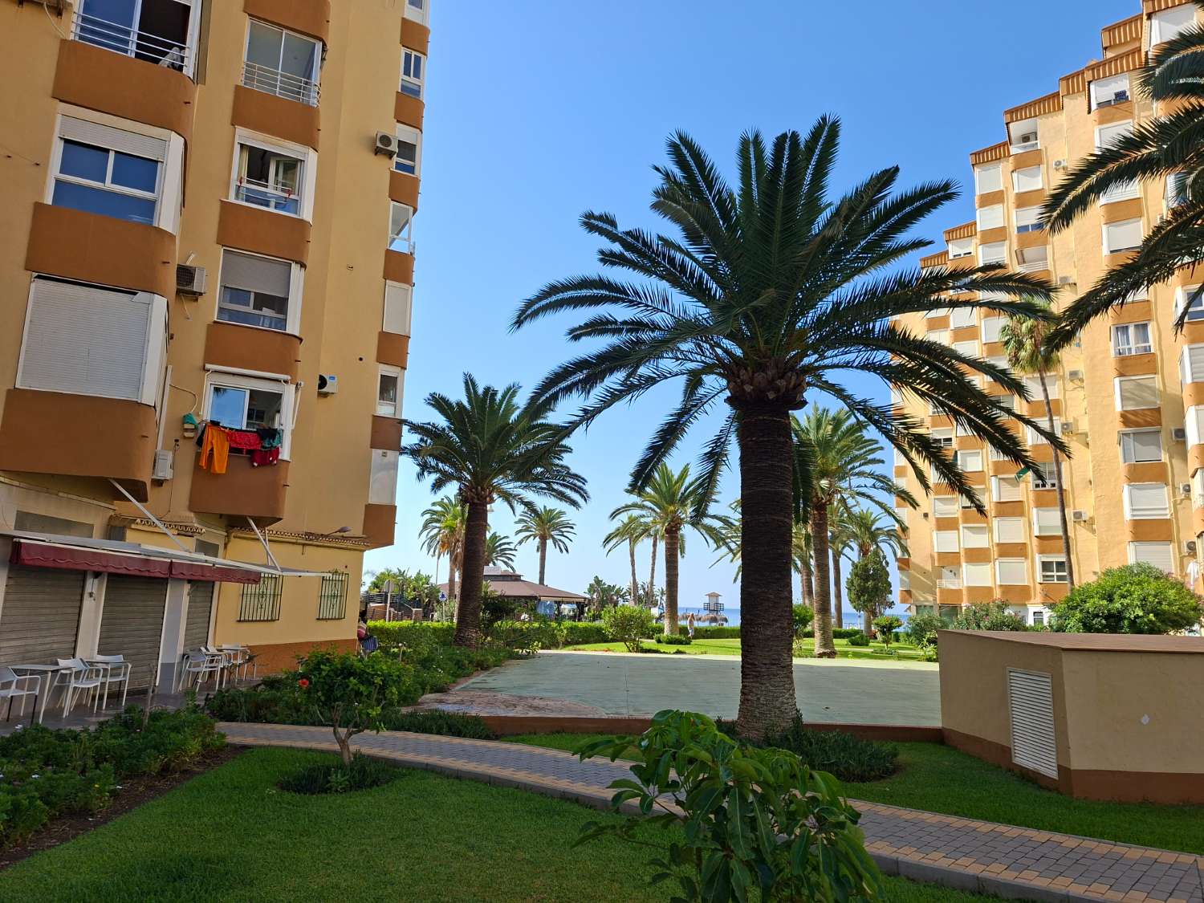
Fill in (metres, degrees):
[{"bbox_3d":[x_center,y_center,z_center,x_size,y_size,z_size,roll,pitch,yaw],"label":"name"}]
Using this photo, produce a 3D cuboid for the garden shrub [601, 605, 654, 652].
[{"bbox_3d":[1.146,7.812,35.428,2.291,1.974,2.291,2,-11,0],"label":"garden shrub"}]

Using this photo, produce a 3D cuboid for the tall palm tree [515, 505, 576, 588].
[{"bbox_3d":[-5.794,11.415,80.122,6.029,11.884,6.029,2,-11,0],"label":"tall palm tree"}]

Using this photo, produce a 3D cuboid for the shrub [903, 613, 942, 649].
[{"bbox_3d":[18.395,10.259,45.678,2.471,2.046,2.471,2,-11,0],"label":"shrub"}]

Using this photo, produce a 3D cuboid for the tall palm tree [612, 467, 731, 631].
[{"bbox_3d":[4.621,6.752,54.707,7.800,11.500,7.800,2,-11,0],"label":"tall palm tree"}]

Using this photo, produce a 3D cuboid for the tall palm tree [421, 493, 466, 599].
[{"bbox_3d":[-14.872,10.393,76.410,6.000,11.800,6.000,2,-11,0],"label":"tall palm tree"}]

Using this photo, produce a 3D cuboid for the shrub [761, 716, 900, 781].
[{"bbox_3d":[2.694,3.419,9.487,1.640,0.480,1.550,2,-11,0],"label":"shrub"}]

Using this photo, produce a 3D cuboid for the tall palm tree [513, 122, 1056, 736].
[{"bbox_3d":[2.588,-0.492,11.702,8.000,9.000,7.800,2,-11,0],"label":"tall palm tree"}]

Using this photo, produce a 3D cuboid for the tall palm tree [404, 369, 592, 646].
[{"bbox_3d":[-4.375,2.287,31.667,7.074,10.933,7.074,2,-11,0],"label":"tall palm tree"}]

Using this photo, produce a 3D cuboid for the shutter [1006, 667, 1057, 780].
[{"bbox_3d":[4.605,2.884,8.577,0.060,1.024,0.957,2,-11,2],"label":"shutter"}]

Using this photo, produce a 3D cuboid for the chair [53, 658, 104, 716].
[{"bbox_3d":[-7.471,3.345,11.424,0.580,0.790,0.550,-4,-12,28],"label":"chair"}]

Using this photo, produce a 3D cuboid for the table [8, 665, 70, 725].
[{"bbox_3d":[-7.562,3.250,10.730,0.700,0.710,0.700,1,-11,6],"label":"table"}]

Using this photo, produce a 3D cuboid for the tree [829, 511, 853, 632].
[{"bbox_3d":[20.996,10.493,72.148,4.411,12.164,4.411,2,-11,0],"label":"tree"}]

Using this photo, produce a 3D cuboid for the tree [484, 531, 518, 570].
[{"bbox_3d":[-11.316,12.545,79.871,6.010,9.222,6.010,2,-11,0],"label":"tree"}]

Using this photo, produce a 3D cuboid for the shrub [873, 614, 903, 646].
[{"bbox_3d":[16.328,10.292,45.680,1.772,1.851,1.772,2,-11,0],"label":"shrub"}]

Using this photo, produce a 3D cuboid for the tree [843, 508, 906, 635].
[{"bbox_3d":[24.908,11.045,73.230,6.000,11.400,6.000,2,-11,0],"label":"tree"}]

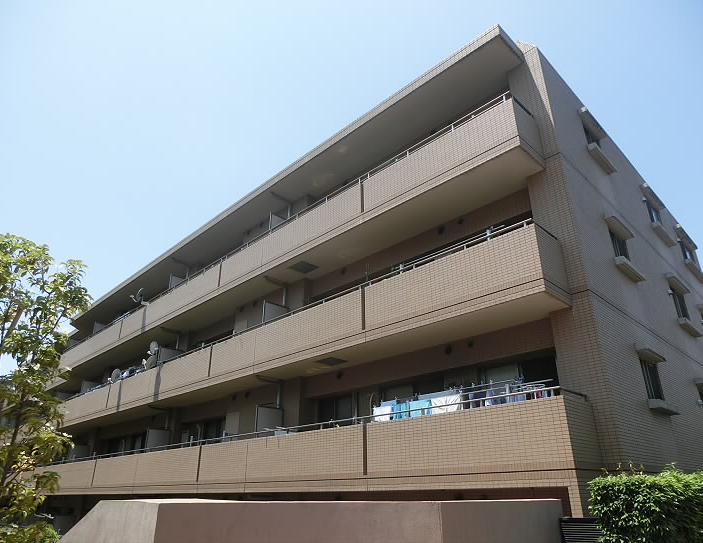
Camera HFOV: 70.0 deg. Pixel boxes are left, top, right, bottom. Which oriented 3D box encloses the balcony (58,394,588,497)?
[{"bbox_3d":[-5.307,6.188,15.488,1.130,1.290,24.930,23,-33,-40],"label":"balcony"}]

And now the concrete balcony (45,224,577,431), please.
[{"bbox_3d":[-5.302,3.573,16.694,1.130,1.290,24.930,23,-33,-40],"label":"concrete balcony"}]

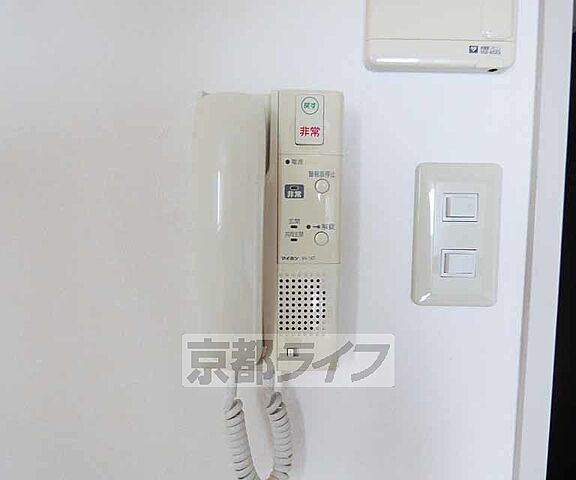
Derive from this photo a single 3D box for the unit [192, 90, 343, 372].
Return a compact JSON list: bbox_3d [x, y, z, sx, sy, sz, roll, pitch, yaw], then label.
[{"bbox_3d":[-0.014,-0.004,0.257,0.105,0.208,0.062,0,3,-2],"label":"unit"}]

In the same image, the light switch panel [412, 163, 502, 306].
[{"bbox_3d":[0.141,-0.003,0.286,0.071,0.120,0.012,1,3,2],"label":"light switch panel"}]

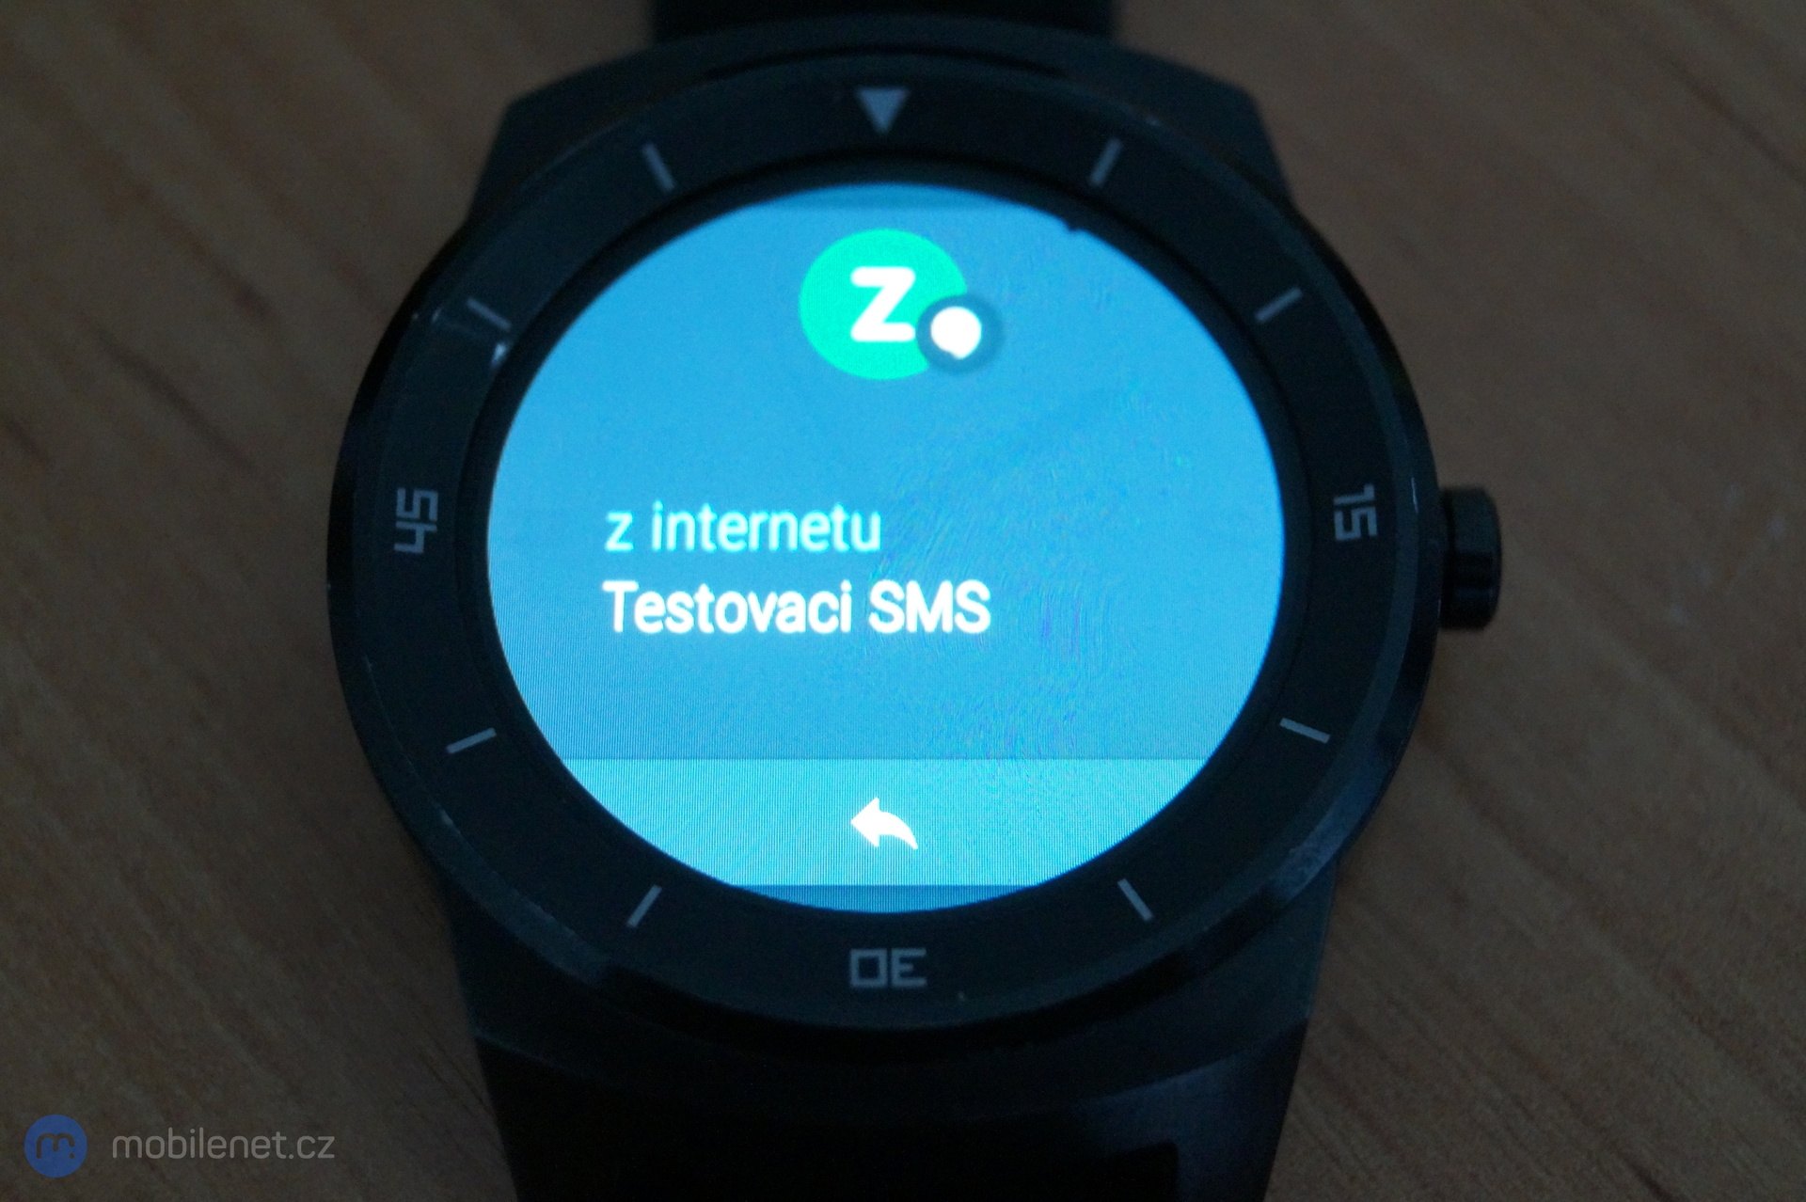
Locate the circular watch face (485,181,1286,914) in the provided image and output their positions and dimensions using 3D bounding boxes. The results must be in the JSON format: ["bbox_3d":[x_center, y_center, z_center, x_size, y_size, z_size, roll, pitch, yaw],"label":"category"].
[{"bbox_3d":[-0.001,-0.003,0.156,0.033,0.003,0.033,-1,67,0],"label":"circular watch face"}]

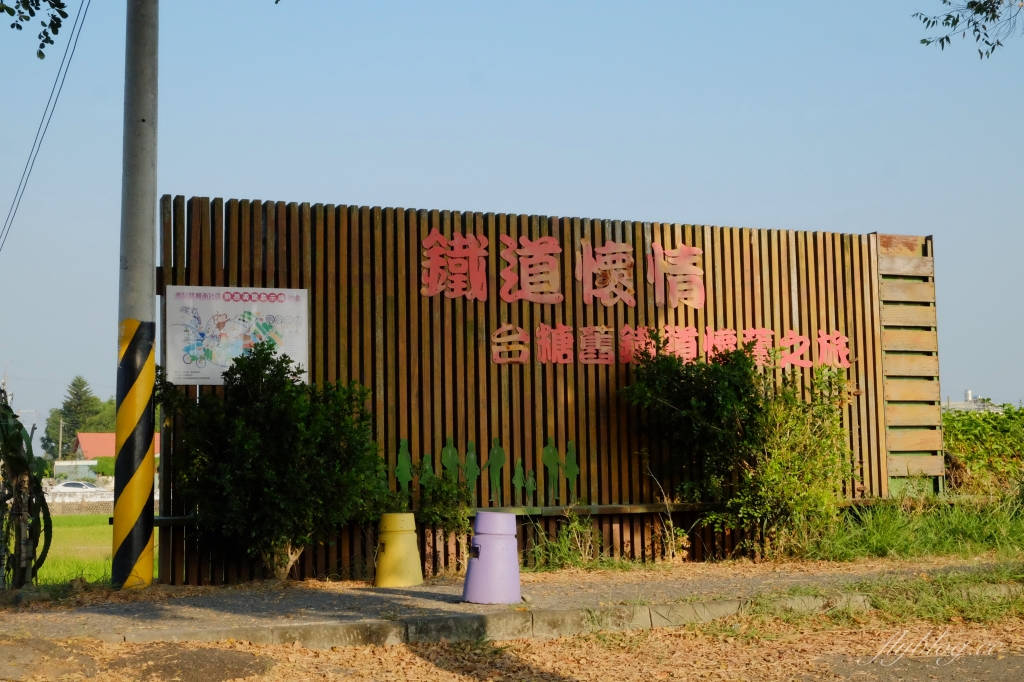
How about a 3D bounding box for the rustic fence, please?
[{"bbox_3d":[0.908,0.523,14.059,9.169,3.823,0.400,1,-6,-20],"label":"rustic fence"}]

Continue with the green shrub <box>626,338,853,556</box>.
[{"bbox_3d":[2.454,1.121,14.021,2.574,2.235,1.600,1,-6,-20],"label":"green shrub"}]

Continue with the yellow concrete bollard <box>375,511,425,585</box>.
[{"bbox_3d":[-1.050,1.936,11.900,0.450,0.655,0.450,-1,-6,0],"label":"yellow concrete bollard"}]

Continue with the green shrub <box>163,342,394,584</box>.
[{"bbox_3d":[-2.292,1.123,12.247,2.300,2.157,1.600,1,-6,-20],"label":"green shrub"}]

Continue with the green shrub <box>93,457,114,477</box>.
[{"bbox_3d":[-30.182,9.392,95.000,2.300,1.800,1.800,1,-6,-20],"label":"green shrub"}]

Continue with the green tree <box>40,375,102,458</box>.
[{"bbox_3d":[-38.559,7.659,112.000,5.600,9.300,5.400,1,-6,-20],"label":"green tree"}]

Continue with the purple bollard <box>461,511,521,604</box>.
[{"bbox_3d":[-0.171,1.730,10.258,0.467,0.705,0.467,-1,-6,0],"label":"purple bollard"}]

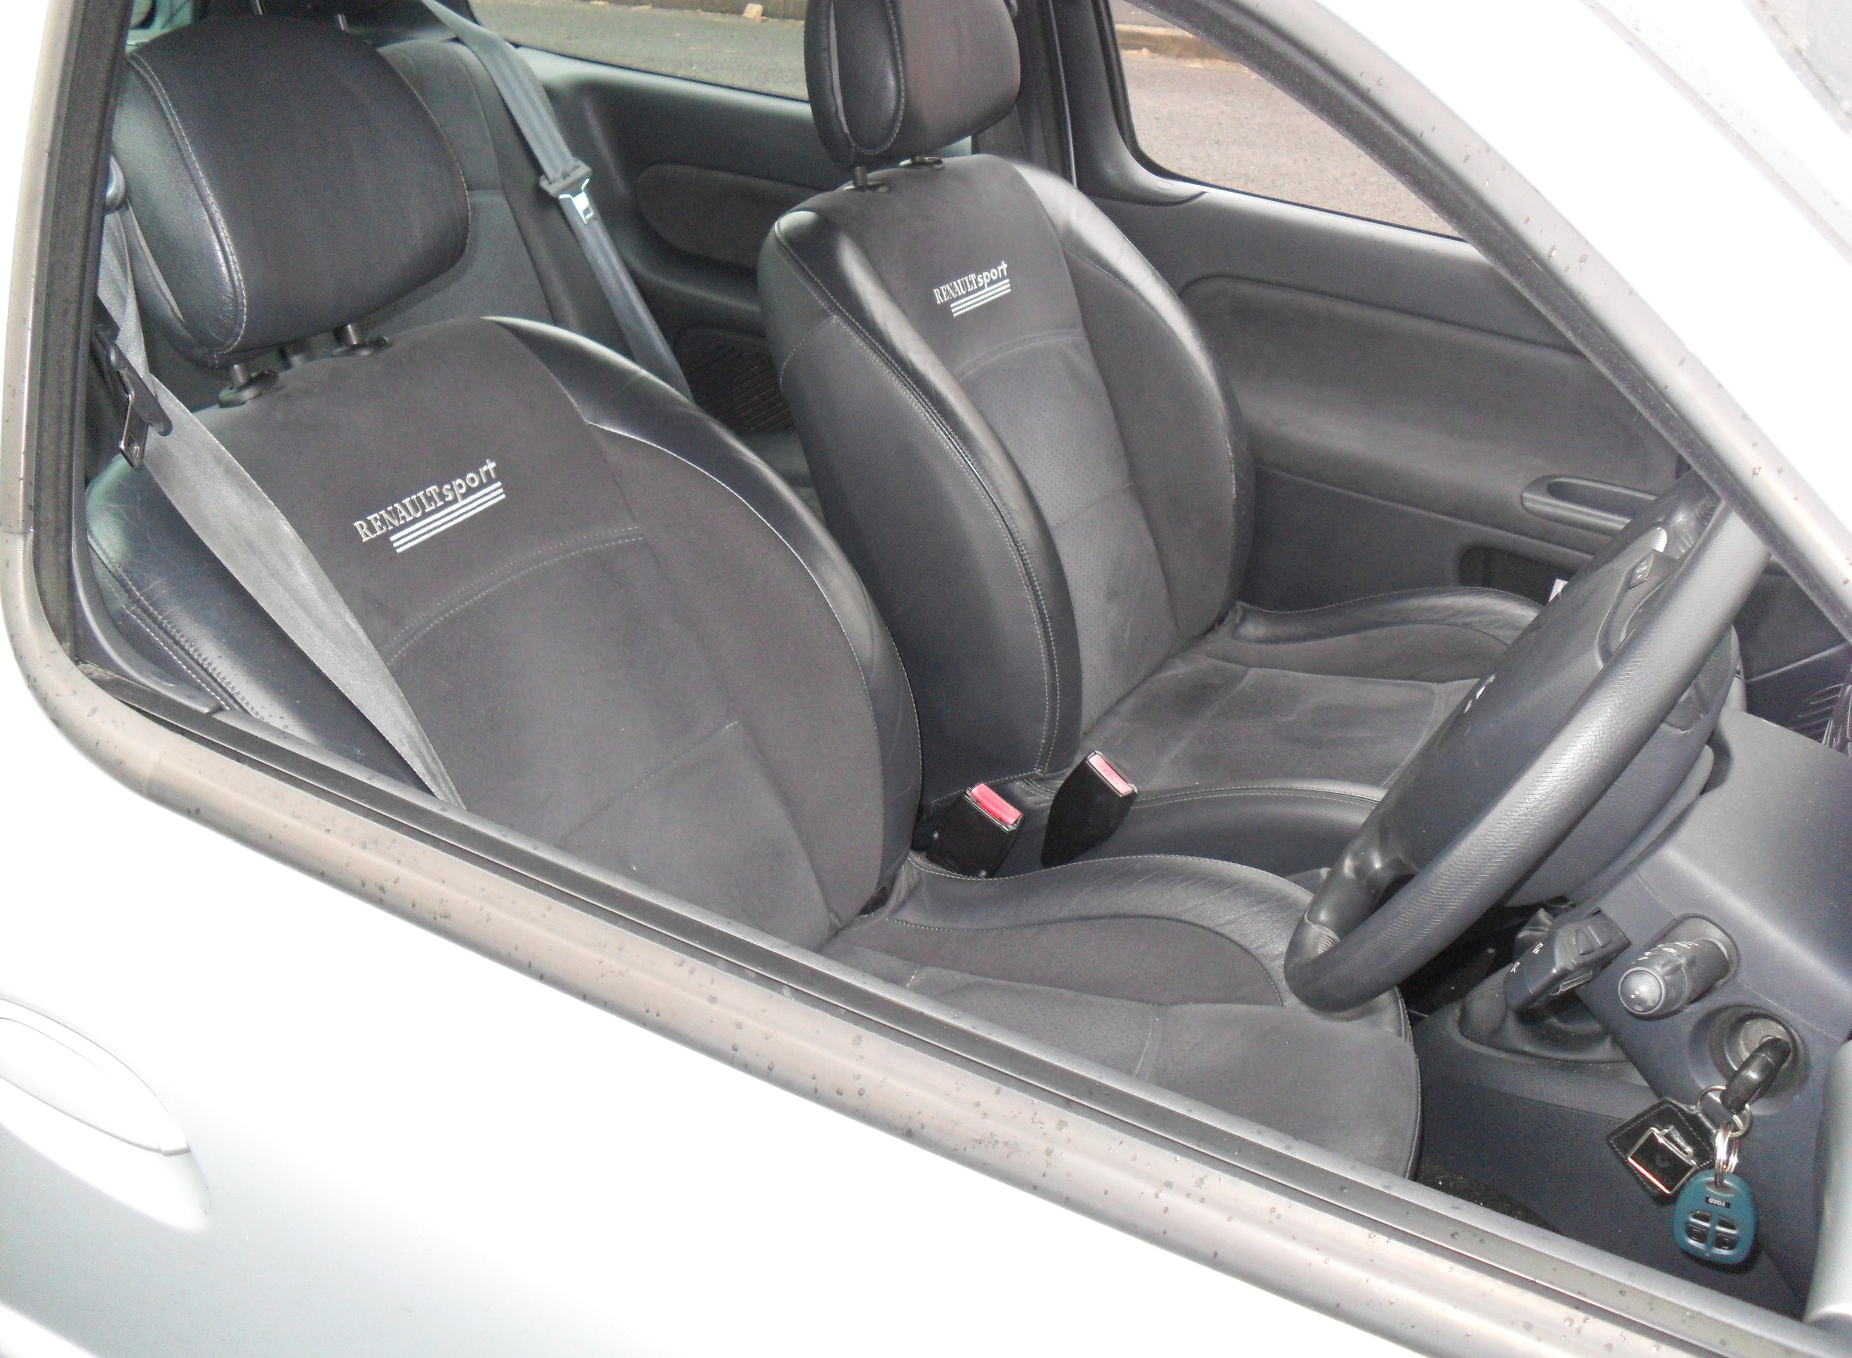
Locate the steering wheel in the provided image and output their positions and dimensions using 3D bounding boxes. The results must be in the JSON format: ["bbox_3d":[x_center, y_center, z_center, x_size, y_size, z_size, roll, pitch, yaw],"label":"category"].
[{"bbox_3d":[0.326,0.035,0.987,0.095,0.370,0.370,39,41,6],"label":"steering wheel"}]

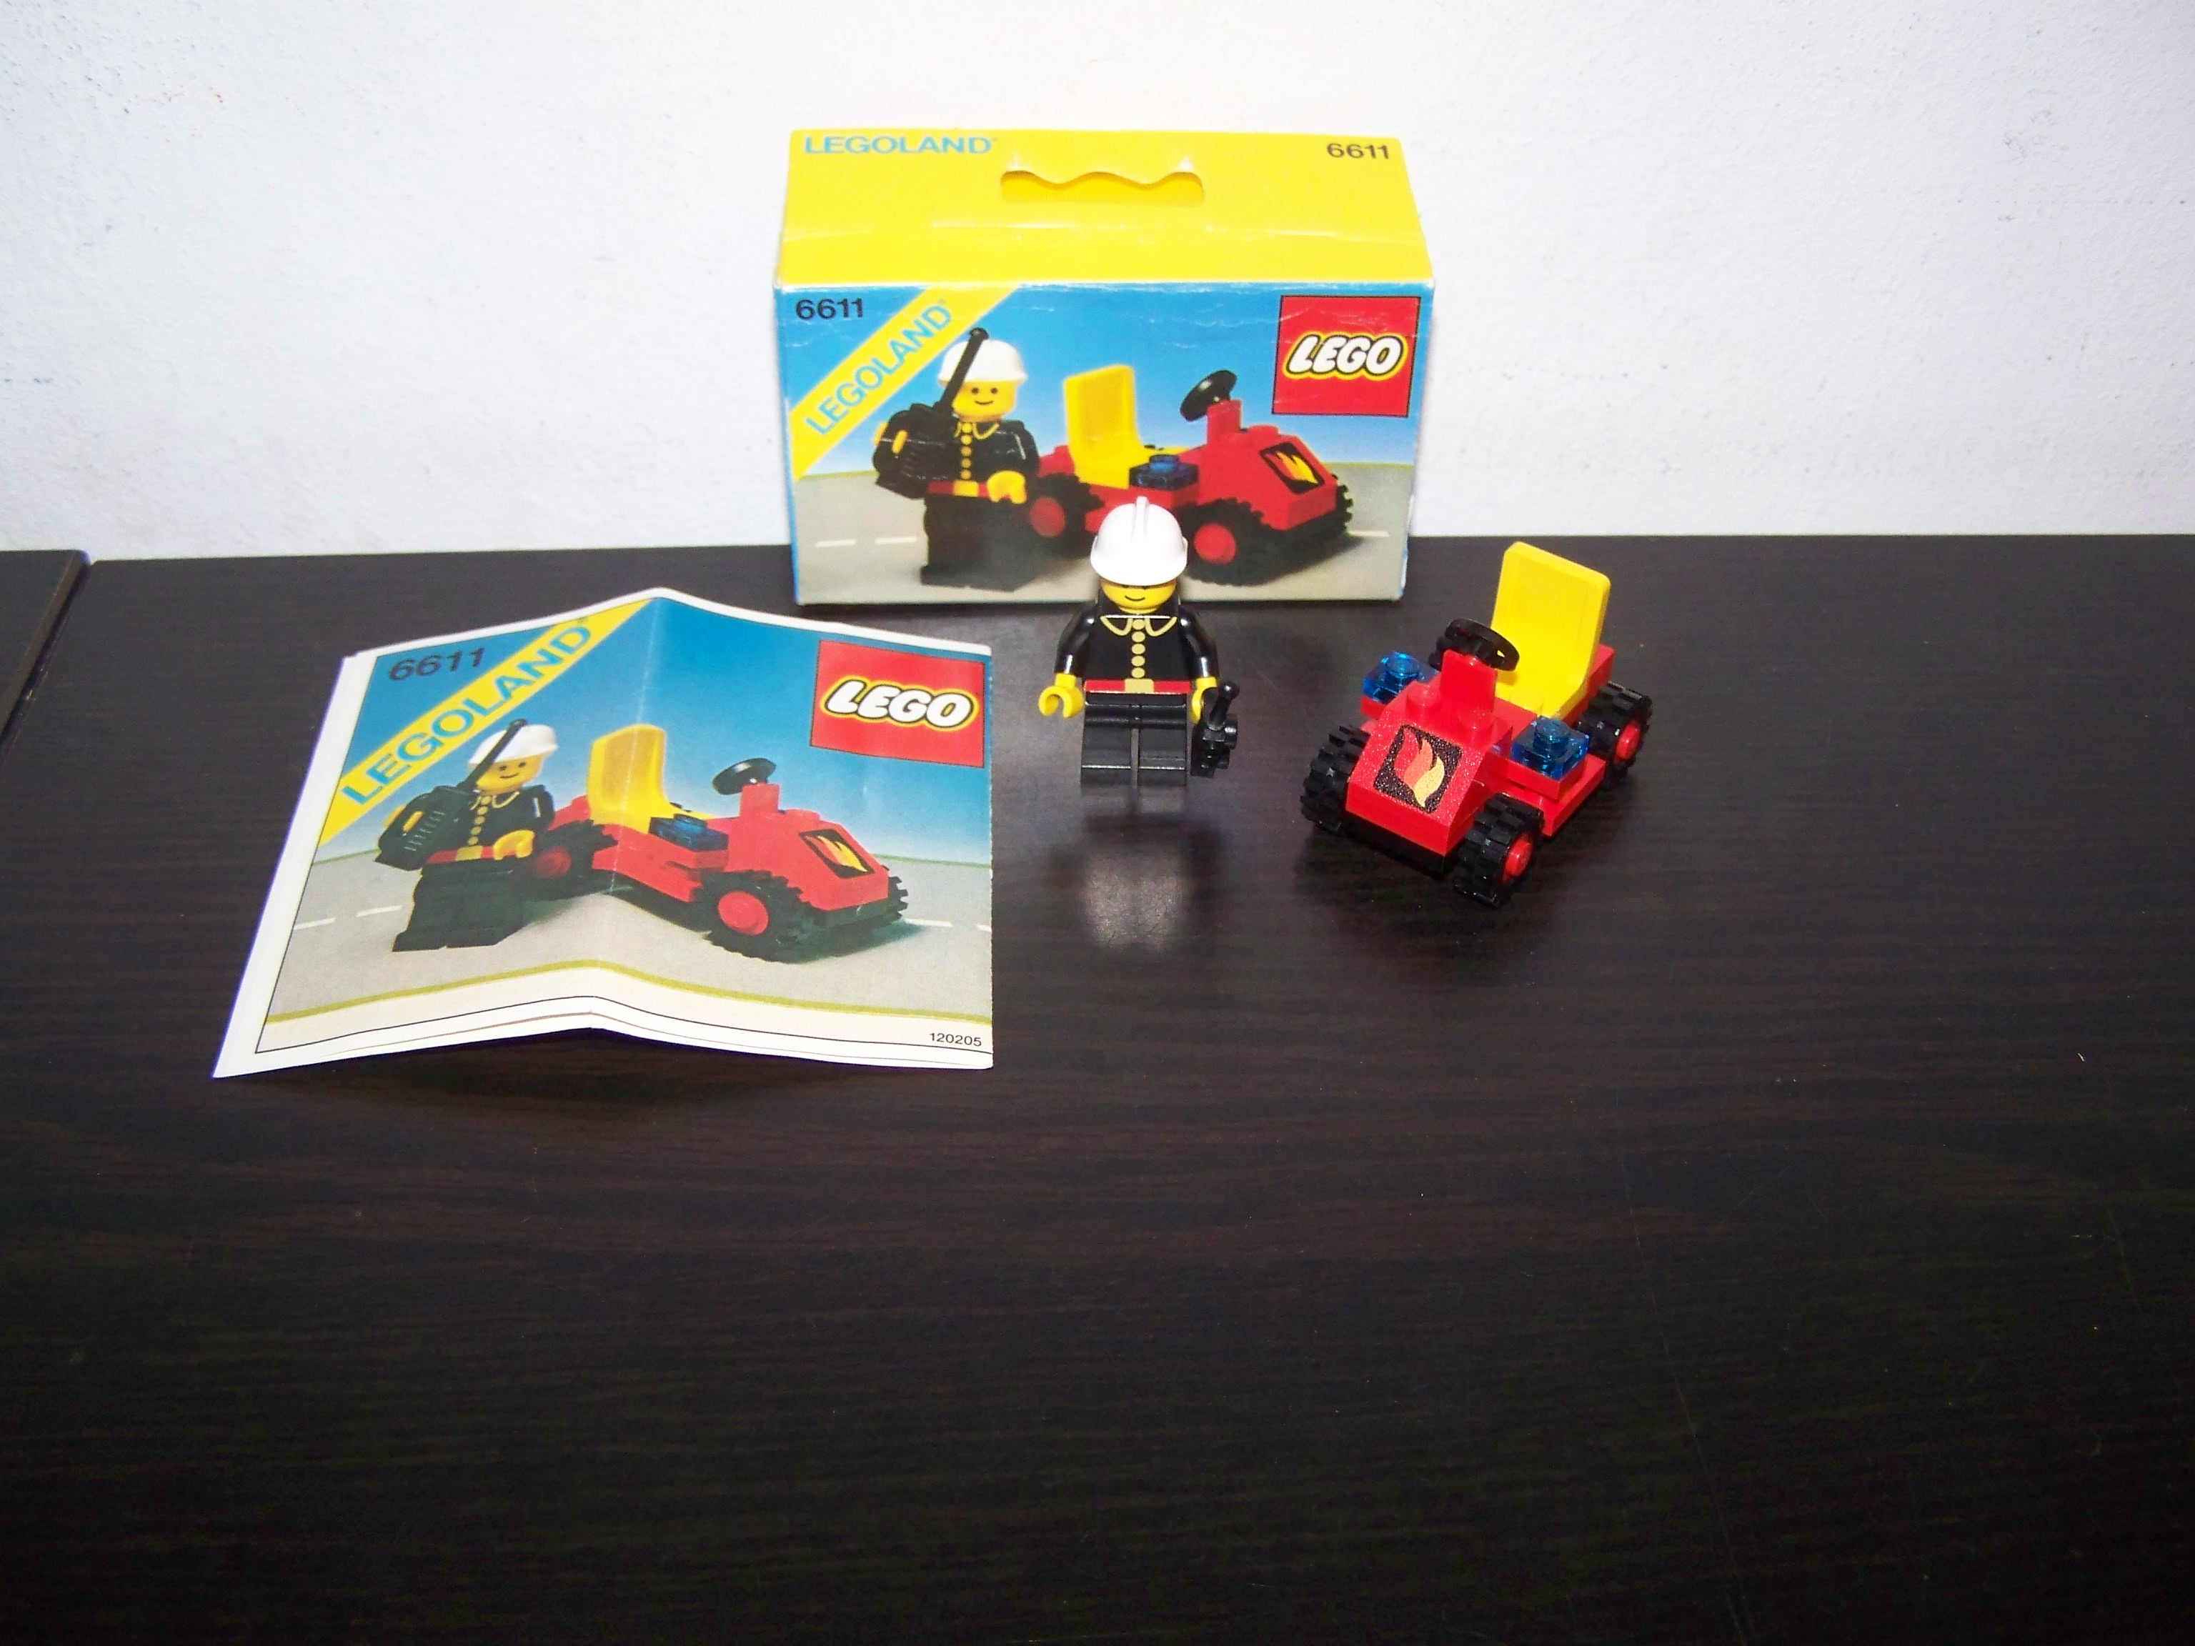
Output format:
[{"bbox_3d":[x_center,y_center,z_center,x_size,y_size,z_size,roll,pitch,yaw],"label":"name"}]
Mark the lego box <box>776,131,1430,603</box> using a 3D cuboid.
[{"bbox_3d":[0.001,-0.071,0.385,0.098,0.059,0.041,-1,41,-3],"label":"lego box"}]

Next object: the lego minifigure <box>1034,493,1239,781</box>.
[{"bbox_3d":[0.007,-0.024,0.344,0.029,0.043,0.017,0,41,-2],"label":"lego minifigure"}]

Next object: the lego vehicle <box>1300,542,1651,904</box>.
[{"bbox_3d":[0.056,-0.017,0.344,0.032,0.034,0.048,27,47,26],"label":"lego vehicle"}]

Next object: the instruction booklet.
[{"bbox_3d":[-0.064,-0.002,0.338,0.101,0.013,0.091,-1,41,-3],"label":"instruction booklet"}]

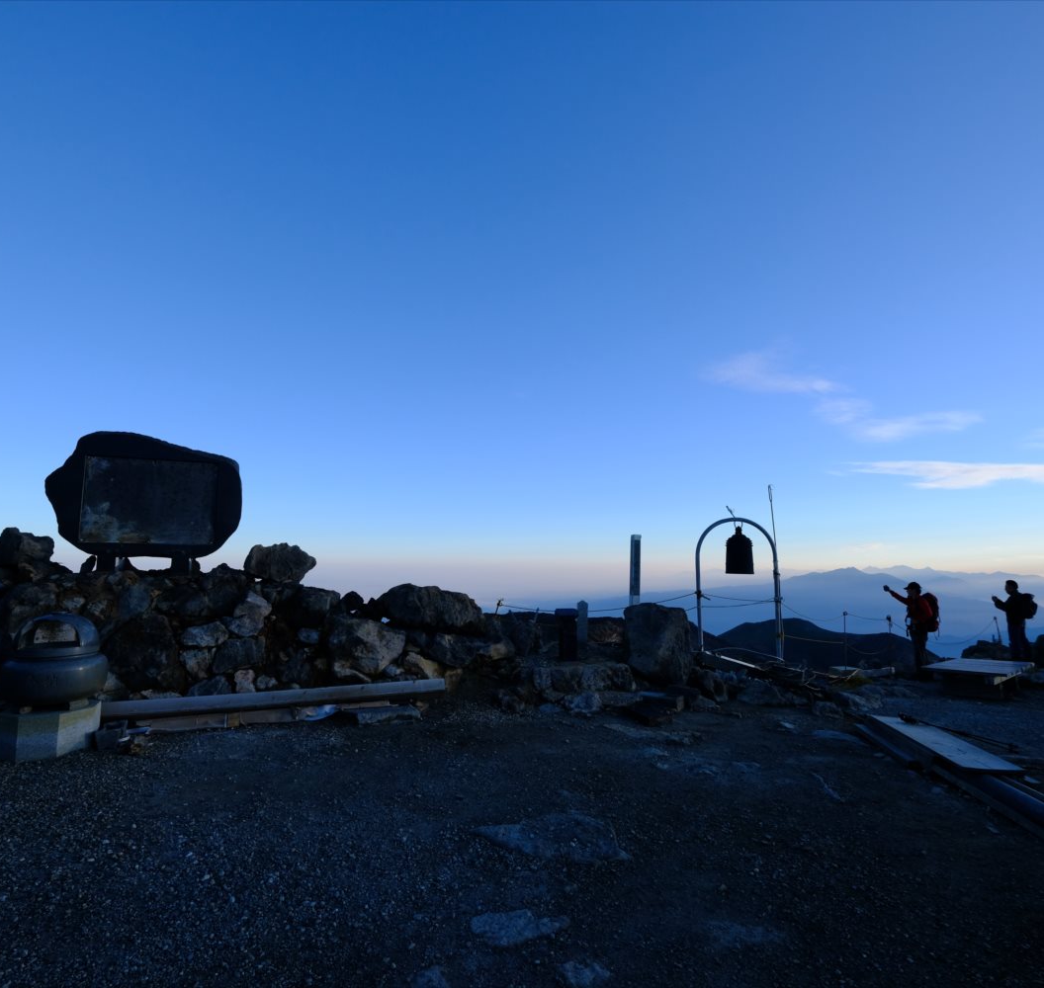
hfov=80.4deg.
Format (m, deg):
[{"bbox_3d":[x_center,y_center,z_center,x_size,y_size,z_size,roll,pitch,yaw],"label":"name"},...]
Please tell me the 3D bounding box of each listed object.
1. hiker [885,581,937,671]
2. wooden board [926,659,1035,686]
[{"bbox_3d":[6.868,2.403,10.950,0.800,1.700,0.550,-2,-7,21],"label":"hiker"},{"bbox_3d":[7.444,2.862,10.053,1.729,0.120,1.098,5,-8,-40],"label":"wooden board"}]

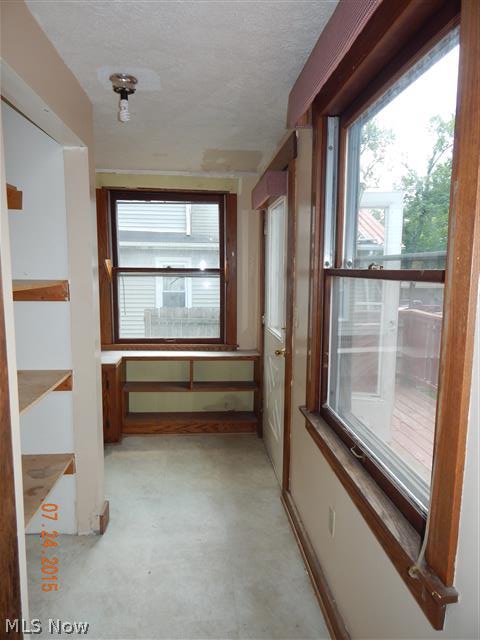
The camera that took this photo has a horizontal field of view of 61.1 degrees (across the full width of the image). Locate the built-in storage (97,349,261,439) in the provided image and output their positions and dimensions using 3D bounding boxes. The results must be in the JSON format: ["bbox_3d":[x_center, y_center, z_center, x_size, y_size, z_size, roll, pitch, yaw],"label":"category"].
[{"bbox_3d":[-0.579,0.674,3.724,1.479,0.701,0.418,0,6,-6],"label":"built-in storage"}]

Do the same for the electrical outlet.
[{"bbox_3d":[0.383,0.845,1.707,0.008,0.114,0.070,0,6,-6],"label":"electrical outlet"}]

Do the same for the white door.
[{"bbox_3d":[0.274,0.078,3.057,0.045,2.050,0.911,0,6,-6],"label":"white door"}]

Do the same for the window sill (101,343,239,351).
[{"bbox_3d":[-0.648,0.251,3.845,1.289,0.056,0.110,0,6,-6],"label":"window sill"}]

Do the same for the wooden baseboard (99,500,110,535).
[{"bbox_3d":[-0.774,1.129,2.328,0.018,0.105,0.173,0,6,-6],"label":"wooden baseboard"}]

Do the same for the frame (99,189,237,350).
[{"bbox_3d":[-0.651,-0.459,3.825,1.248,1.419,0.110,0,6,-6],"label":"frame"}]

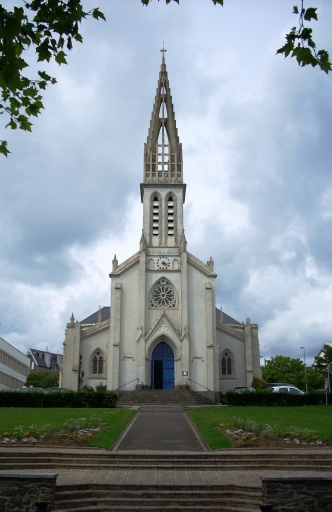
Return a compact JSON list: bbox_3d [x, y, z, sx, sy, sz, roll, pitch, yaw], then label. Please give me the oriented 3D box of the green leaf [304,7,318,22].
[{"bbox_3d":[1.249,-2.074,4.700,0.120,0.137,0.050,0,-17,0],"label":"green leaf"}]

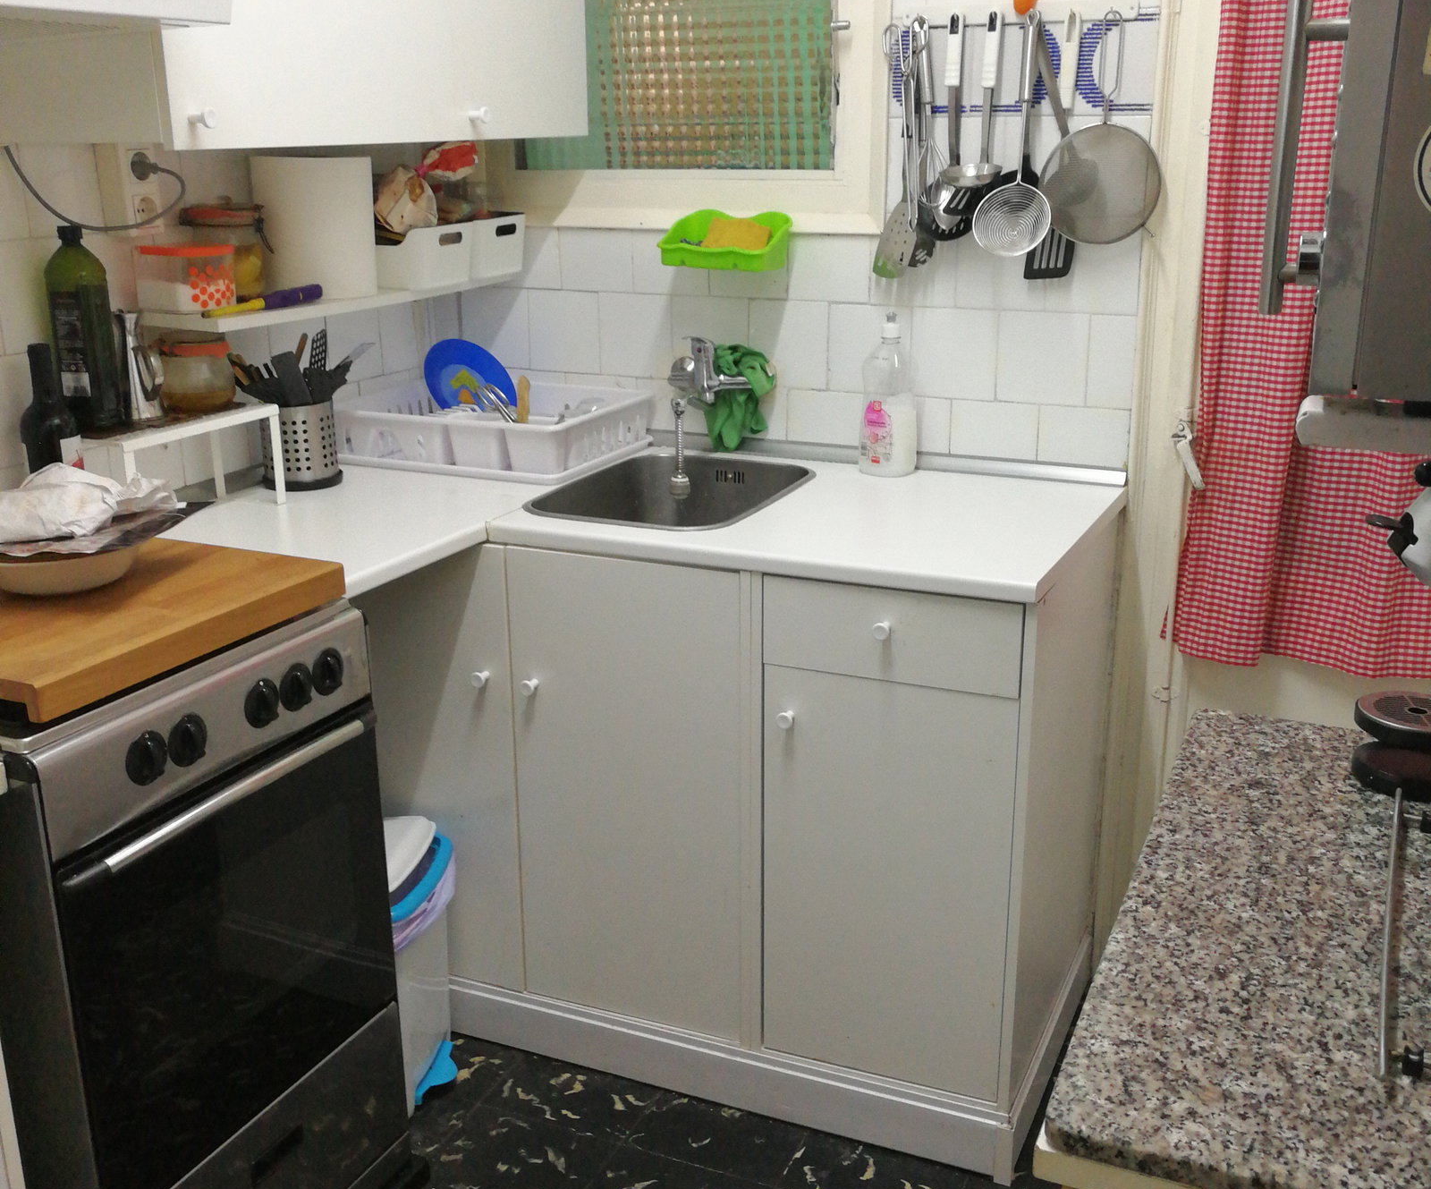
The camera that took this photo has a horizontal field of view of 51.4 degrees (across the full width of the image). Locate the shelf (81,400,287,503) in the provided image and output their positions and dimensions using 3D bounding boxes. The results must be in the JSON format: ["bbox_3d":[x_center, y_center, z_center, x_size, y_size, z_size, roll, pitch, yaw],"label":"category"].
[{"bbox_3d":[-0.786,-0.178,2.178,0.126,0.157,0.332,6,18,20],"label":"shelf"}]

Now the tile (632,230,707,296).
[{"bbox_3d":[-0.078,-0.590,2.654,0.150,0.115,0.010,7,20,24],"label":"tile"}]

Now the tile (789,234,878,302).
[{"bbox_3d":[0.195,-0.556,2.537,0.148,0.113,0.010,7,19,23],"label":"tile"}]

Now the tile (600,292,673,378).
[{"bbox_3d":[-0.143,-0.473,2.725,0.150,0.150,0.010,7,20,24],"label":"tile"}]

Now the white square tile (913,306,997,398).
[{"bbox_3d":[0.403,-0.404,2.500,0.149,0.151,0.010,7,18,23],"label":"white square tile"}]

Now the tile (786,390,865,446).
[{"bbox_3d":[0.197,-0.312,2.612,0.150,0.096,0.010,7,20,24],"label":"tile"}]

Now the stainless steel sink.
[{"bbox_3d":[-0.066,-0.093,2.431,0.365,0.160,0.460,7,18,23],"label":"stainless steel sink"}]

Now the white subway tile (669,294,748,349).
[{"bbox_3d":[-0.007,-0.459,2.681,0.150,0.150,0.010,7,18,23],"label":"white subway tile"}]

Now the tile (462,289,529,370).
[{"bbox_3d":[-0.415,-0.505,2.833,0.148,0.151,0.010,7,19,23],"label":"tile"}]

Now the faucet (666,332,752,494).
[{"bbox_3d":[-0.042,-0.316,2.596,0.188,0.262,0.208,7,19,23],"label":"faucet"}]

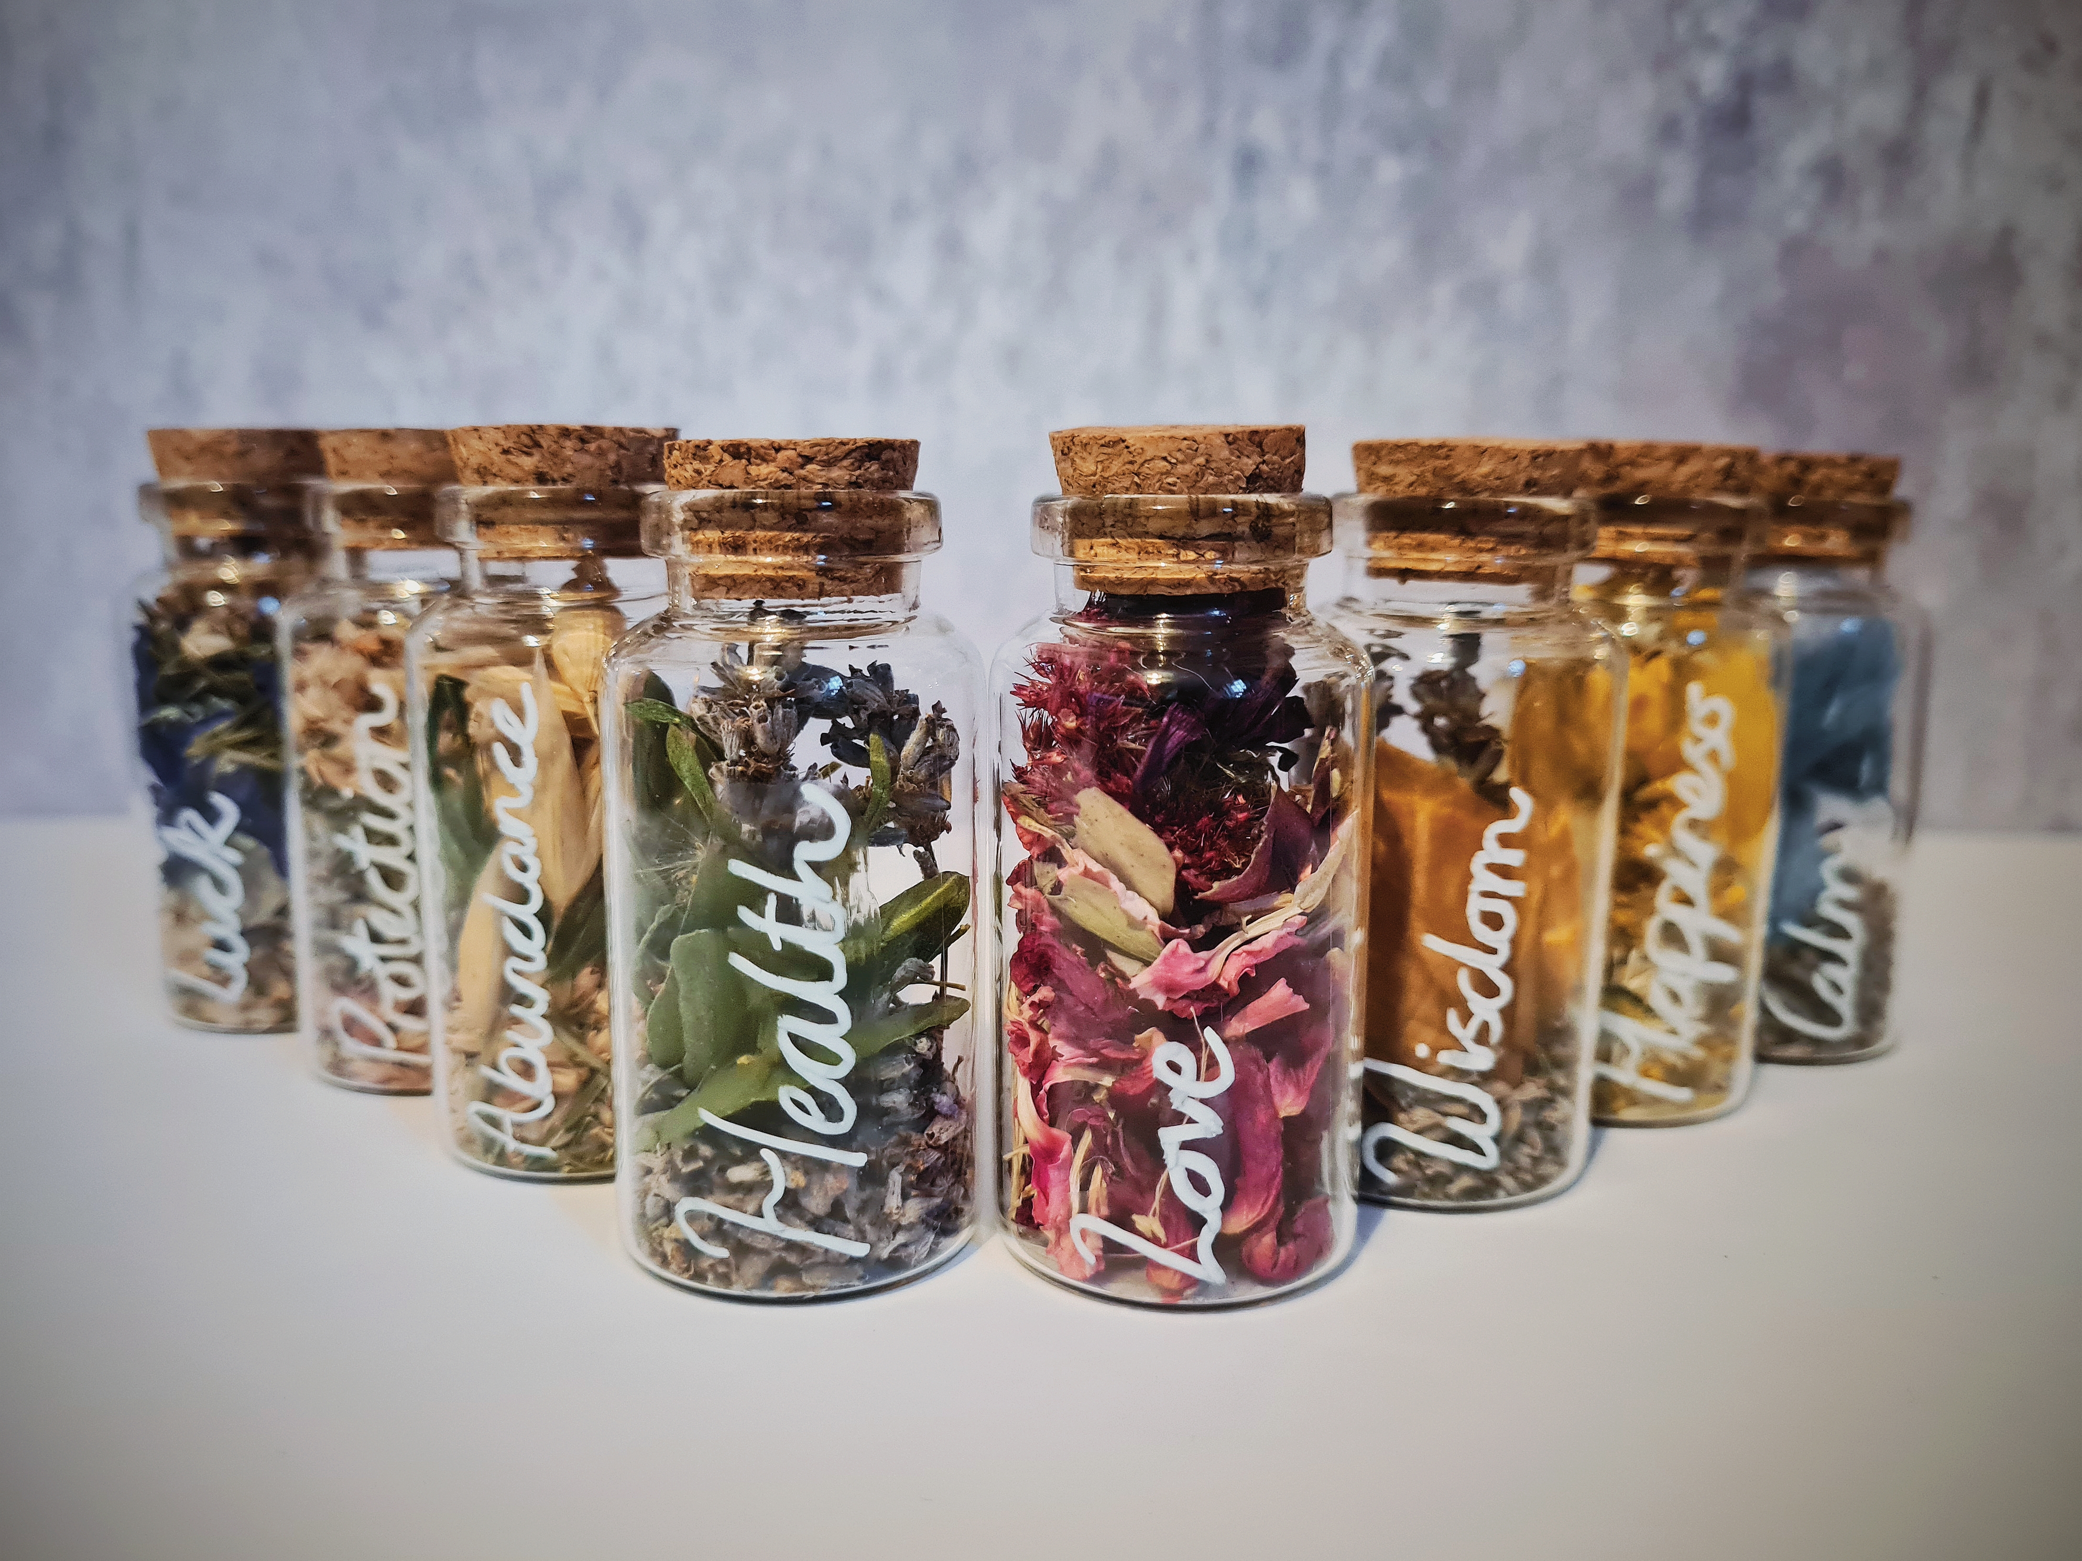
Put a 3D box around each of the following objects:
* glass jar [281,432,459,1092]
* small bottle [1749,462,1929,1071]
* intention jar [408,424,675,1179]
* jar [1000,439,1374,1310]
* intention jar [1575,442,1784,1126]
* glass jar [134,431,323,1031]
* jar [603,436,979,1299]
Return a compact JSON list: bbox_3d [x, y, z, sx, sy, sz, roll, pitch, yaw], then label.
[{"bbox_3d":[-0.060,-0.003,0.158,0.028,0.063,0.028,0,11,0],"label":"glass jar"},{"bbox_3d":[0.079,-0.003,0.169,0.028,0.062,0.028,0,11,0],"label":"small bottle"},{"bbox_3d":[-0.041,0.001,0.139,0.028,0.063,0.028,0,11,0],"label":"intention jar"},{"bbox_3d":[0.010,0.005,0.119,0.028,0.062,0.028,0,11,0],"label":"jar"},{"bbox_3d":[0.057,-0.001,0.153,0.028,0.062,0.028,0,11,0],"label":"intention jar"},{"bbox_3d":[-0.085,-0.006,0.175,0.028,0.063,0.028,0,11,0],"label":"glass jar"},{"bbox_3d":[-0.019,0.005,0.120,0.028,0.061,0.028,0,11,0],"label":"jar"}]

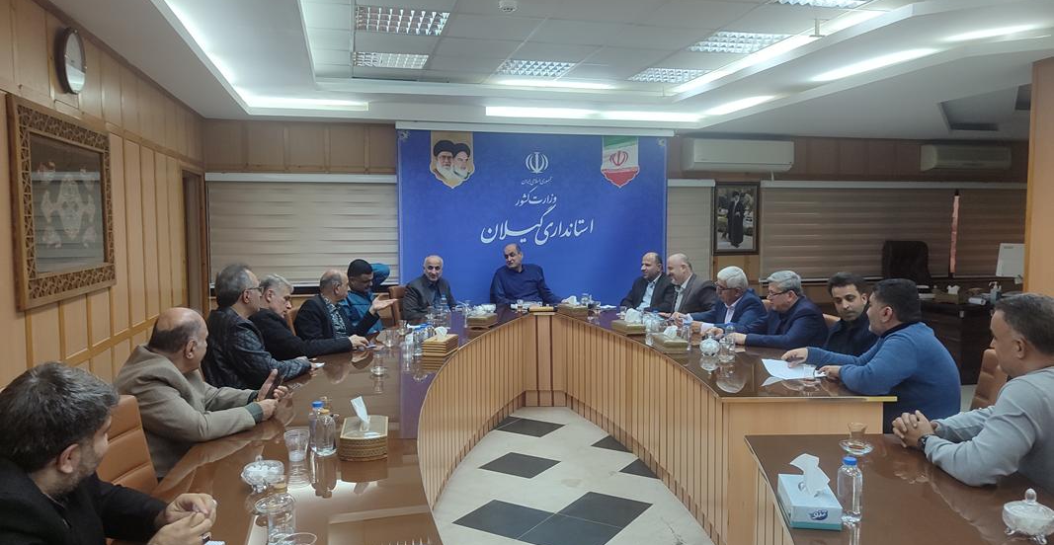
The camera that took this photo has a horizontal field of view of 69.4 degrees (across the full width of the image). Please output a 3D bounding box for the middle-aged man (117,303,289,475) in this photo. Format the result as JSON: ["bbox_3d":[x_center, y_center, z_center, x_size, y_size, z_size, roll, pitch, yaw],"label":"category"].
[{"bbox_3d":[-1.117,0.738,2.775,0.740,1.250,0.580,-1,4,-23],"label":"middle-aged man"}]

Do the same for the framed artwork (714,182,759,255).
[{"bbox_3d":[2.502,-0.639,9.076,0.579,0.834,0.040,-1,4,-13],"label":"framed artwork"}]

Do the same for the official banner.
[{"bbox_3d":[0.121,-0.496,8.430,3.031,2.050,0.050,-1,4,-13],"label":"official banner"}]

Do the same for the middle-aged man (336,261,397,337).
[{"bbox_3d":[-1.076,0.553,5.561,0.750,1.290,0.620,1,4,20],"label":"middle-aged man"}]

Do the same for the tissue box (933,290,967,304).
[{"bbox_3d":[4.279,0.264,7.732,0.250,0.095,0.140,2,4,24],"label":"tissue box"}]

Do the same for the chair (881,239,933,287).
[{"bbox_3d":[4.286,0.373,8.630,0.640,1.300,0.660,0,4,-6],"label":"chair"}]

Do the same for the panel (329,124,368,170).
[{"bbox_3d":[-1.903,-1.343,8.062,0.386,0.470,0.030,-1,4,-13],"label":"panel"}]

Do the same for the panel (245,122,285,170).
[{"bbox_3d":[-2.616,-1.259,7.606,0.376,0.460,0.025,-1,3,-13],"label":"panel"}]

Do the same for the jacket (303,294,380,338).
[{"bbox_3d":[-1.219,0.466,4.907,0.450,0.650,0.540,1,4,17],"label":"jacket"}]

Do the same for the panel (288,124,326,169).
[{"bbox_3d":[-2.227,-1.283,7.695,0.384,0.446,0.025,-1,3,-13],"label":"panel"}]

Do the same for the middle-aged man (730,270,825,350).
[{"bbox_3d":[1.684,0.611,5.052,0.700,1.270,0.520,-1,4,-12],"label":"middle-aged man"}]

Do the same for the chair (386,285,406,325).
[{"bbox_3d":[-0.795,0.649,6.415,0.600,1.000,0.640,-3,5,-44],"label":"chair"}]

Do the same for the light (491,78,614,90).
[{"bbox_3d":[0.258,-1.739,6.980,1.180,0.060,0.080,-1,4,-13],"label":"light"}]

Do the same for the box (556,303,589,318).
[{"bbox_3d":[0.397,0.324,6.649,0.270,0.090,0.155,1,4,9],"label":"box"}]

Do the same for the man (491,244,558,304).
[{"bbox_3d":[-0.030,0.419,7.526,0.600,1.340,0.750,0,4,-5],"label":"man"}]

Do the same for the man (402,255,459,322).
[{"bbox_3d":[-0.741,0.507,6.349,0.600,1.290,0.720,-2,4,-36],"label":"man"}]

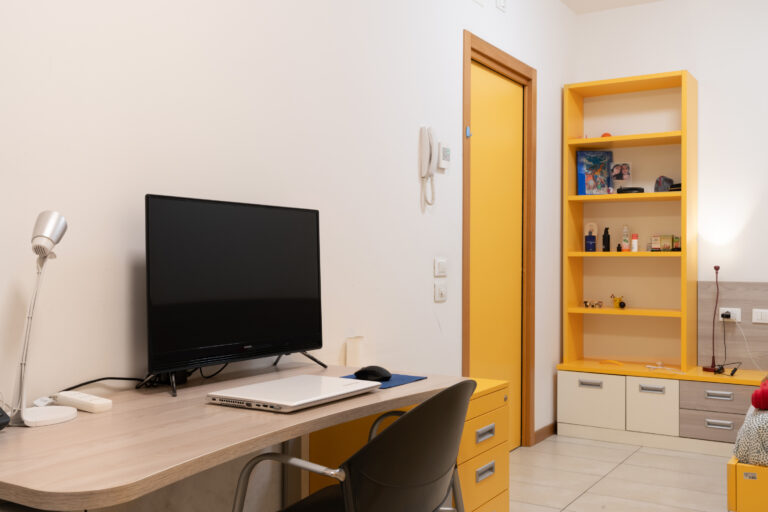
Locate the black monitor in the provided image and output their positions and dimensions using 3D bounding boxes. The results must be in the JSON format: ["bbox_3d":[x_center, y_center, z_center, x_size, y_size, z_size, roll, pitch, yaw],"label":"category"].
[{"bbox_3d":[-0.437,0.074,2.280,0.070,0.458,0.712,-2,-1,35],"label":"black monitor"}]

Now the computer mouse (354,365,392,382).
[{"bbox_3d":[-0.028,0.336,2.222,0.108,0.038,0.065,0,0,38],"label":"computer mouse"}]

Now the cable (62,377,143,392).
[{"bbox_3d":[-0.695,0.317,1.913,0.042,0.038,0.240,0,0,32],"label":"cable"}]

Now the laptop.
[{"bbox_3d":[-0.210,0.343,1.929,0.262,0.023,0.373,0,0,32],"label":"laptop"}]

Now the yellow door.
[{"bbox_3d":[0.573,0.051,4.114,0.045,2.095,0.790,0,0,32],"label":"yellow door"}]

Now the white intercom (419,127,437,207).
[{"bbox_3d":[0.191,-0.388,3.344,0.055,0.345,0.080,0,0,32],"label":"white intercom"}]

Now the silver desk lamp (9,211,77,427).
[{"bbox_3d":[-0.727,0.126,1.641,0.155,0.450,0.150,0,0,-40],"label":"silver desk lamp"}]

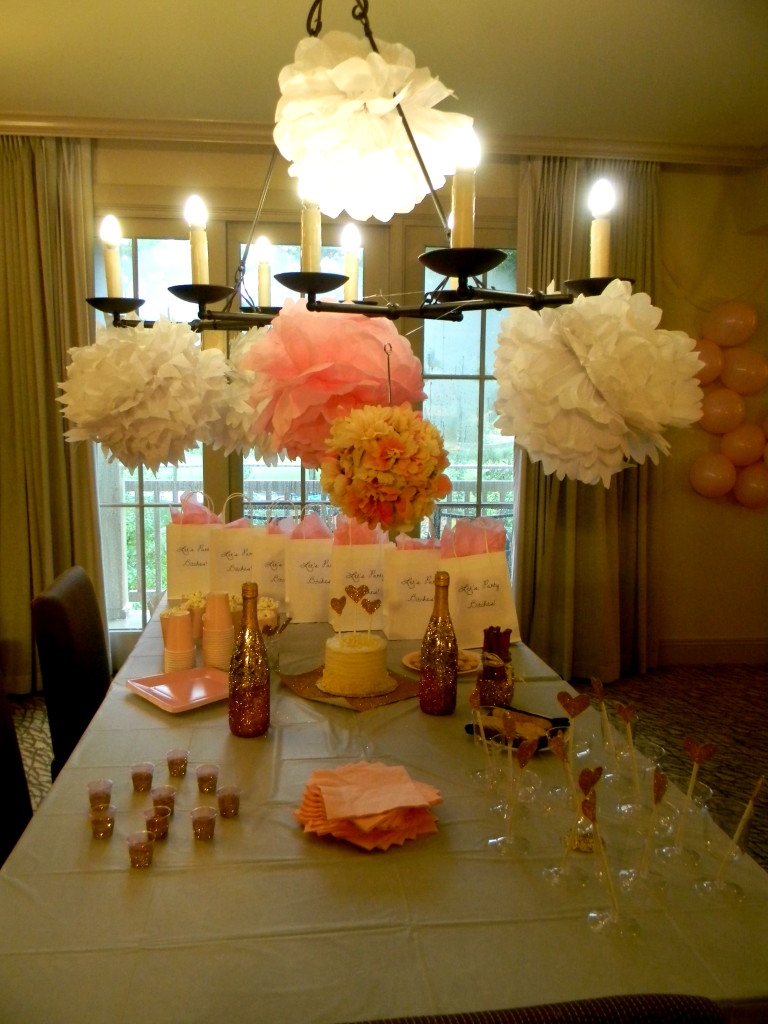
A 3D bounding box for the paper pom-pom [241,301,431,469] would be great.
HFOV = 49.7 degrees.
[{"bbox_3d":[-0.103,-0.258,1.650,0.360,0.335,0.360,-1,7,-7],"label":"paper pom-pom"}]

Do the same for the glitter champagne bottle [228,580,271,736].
[{"bbox_3d":[-0.285,0.310,1.762,0.086,0.319,0.086,0,7,0],"label":"glitter champagne bottle"}]

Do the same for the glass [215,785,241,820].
[{"bbox_3d":[-0.263,0.495,1.408,0.041,0.040,0.041,0,7,0],"label":"glass"}]

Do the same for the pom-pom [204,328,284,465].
[{"bbox_3d":[-0.277,-0.268,1.920,0.335,0.320,0.335,-1,7,-7],"label":"pom-pom"}]

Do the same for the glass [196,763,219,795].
[{"bbox_3d":[-0.318,0.484,1.498,0.042,0.040,0.042,0,7,0],"label":"glass"}]

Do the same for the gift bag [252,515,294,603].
[{"bbox_3d":[-0.343,0.175,2.744,0.200,0.295,0.110,-1,7,-7],"label":"gift bag"}]

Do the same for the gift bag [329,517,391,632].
[{"bbox_3d":[-0.067,0.184,2.613,0.201,0.362,0.111,-1,7,-12],"label":"gift bag"}]

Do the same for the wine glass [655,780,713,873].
[{"bbox_3d":[0.442,0.467,1.235,0.090,0.106,0.090,-1,7,-7],"label":"wine glass"}]

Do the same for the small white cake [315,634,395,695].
[{"bbox_3d":[-0.067,0.364,2.013,0.190,0.105,0.190,-1,7,-7],"label":"small white cake"}]

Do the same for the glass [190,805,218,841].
[{"bbox_3d":[-0.289,0.504,1.336,0.042,0.040,0.042,0,7,0],"label":"glass"}]

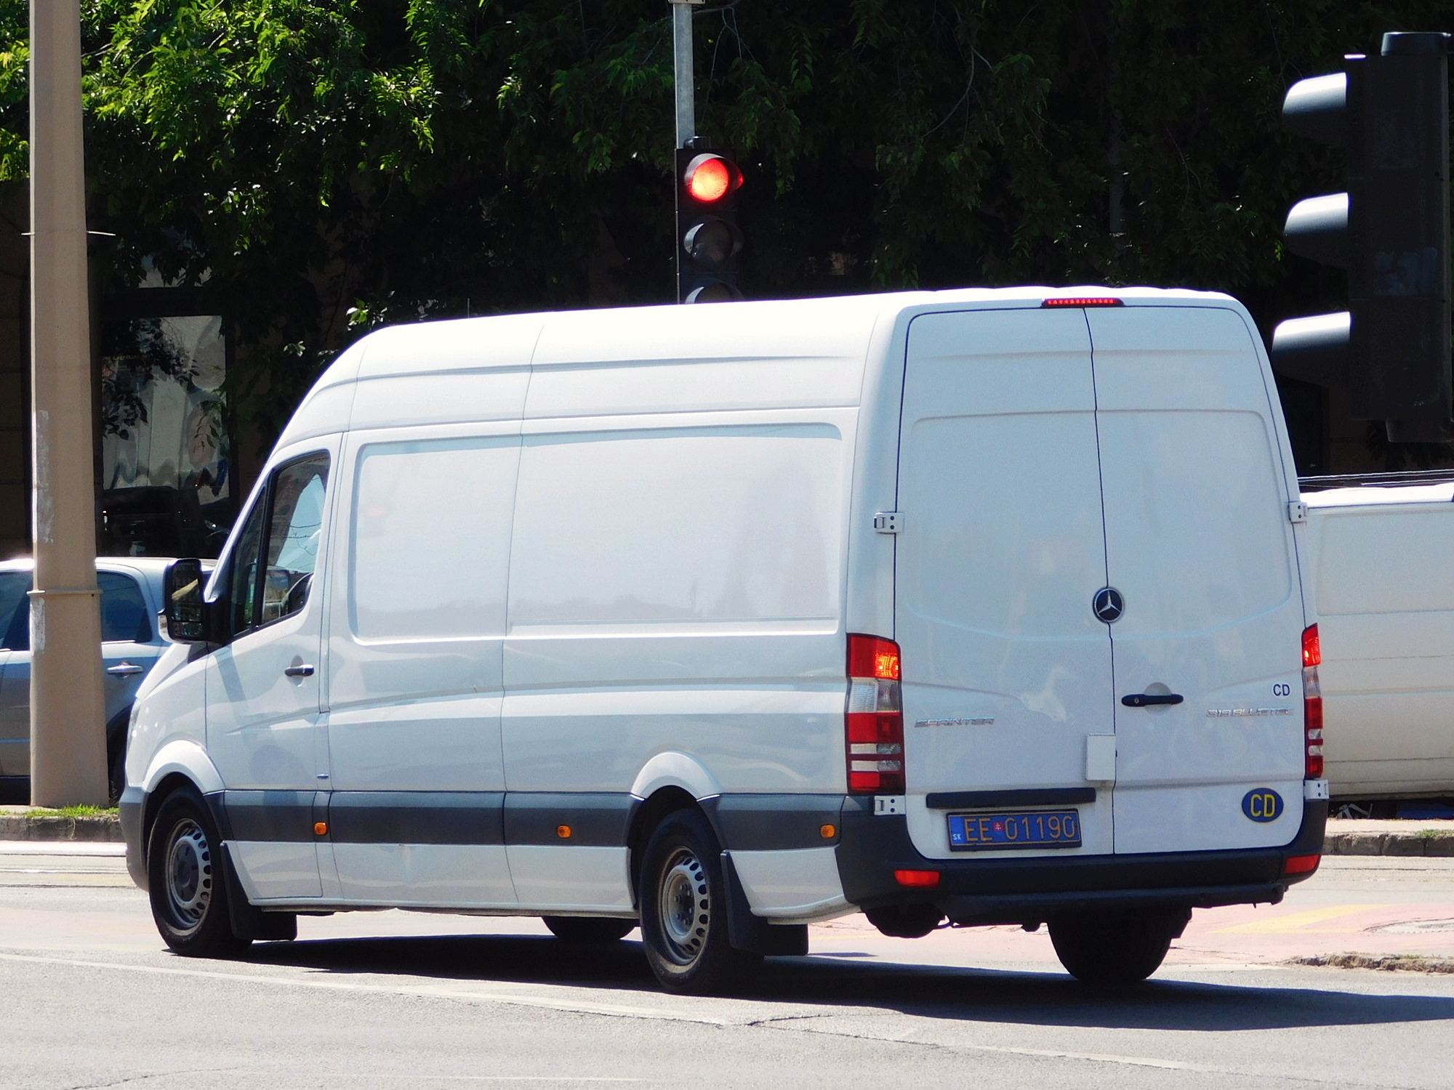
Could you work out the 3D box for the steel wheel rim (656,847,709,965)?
[{"bbox_3d":[-0.096,1.340,41.527,0.160,0.443,0.443,-1,1,-28],"label":"steel wheel rim"}]

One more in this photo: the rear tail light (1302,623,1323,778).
[{"bbox_3d":[2.145,0.575,41.065,0.155,0.575,0.170,-1,0,-28],"label":"rear tail light"}]

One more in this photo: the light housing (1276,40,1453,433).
[{"bbox_3d":[1.383,-0.669,24.300,0.330,0.860,0.270,-1,1,18],"label":"light housing"}]

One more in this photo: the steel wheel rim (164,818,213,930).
[{"bbox_3d":[-2.112,1.332,45.354,0.160,0.443,0.443,-1,1,-28],"label":"steel wheel rim"}]

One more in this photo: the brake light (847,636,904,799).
[{"bbox_3d":[0.539,0.613,40.217,0.155,0.575,0.170,-1,0,-28],"label":"brake light"}]

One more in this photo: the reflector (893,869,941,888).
[{"bbox_3d":[0.688,1.206,40.179,0.170,0.060,0.045,-1,0,-23],"label":"reflector"}]

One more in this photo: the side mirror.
[{"bbox_3d":[-2.190,0.222,44.885,0.190,0.335,0.130,-1,0,-28],"label":"side mirror"}]

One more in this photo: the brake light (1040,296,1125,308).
[{"bbox_3d":[1.293,-0.882,40.660,0.335,0.042,0.045,-1,0,-28],"label":"brake light"}]

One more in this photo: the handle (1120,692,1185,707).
[{"bbox_3d":[1.548,0.563,40.603,0.235,0.044,0.050,-1,0,-28],"label":"handle"}]

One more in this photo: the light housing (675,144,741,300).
[{"bbox_3d":[-0.070,-1.298,47.800,0.260,0.810,0.300,-1,1,-14],"label":"light housing"}]

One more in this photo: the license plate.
[{"bbox_3d":[1.039,1.024,40.384,0.530,0.125,0.020,-1,0,-28],"label":"license plate"}]

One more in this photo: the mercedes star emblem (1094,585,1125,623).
[{"bbox_3d":[1.388,0.216,40.530,0.131,0.131,0.022,-1,0,-28],"label":"mercedes star emblem"}]

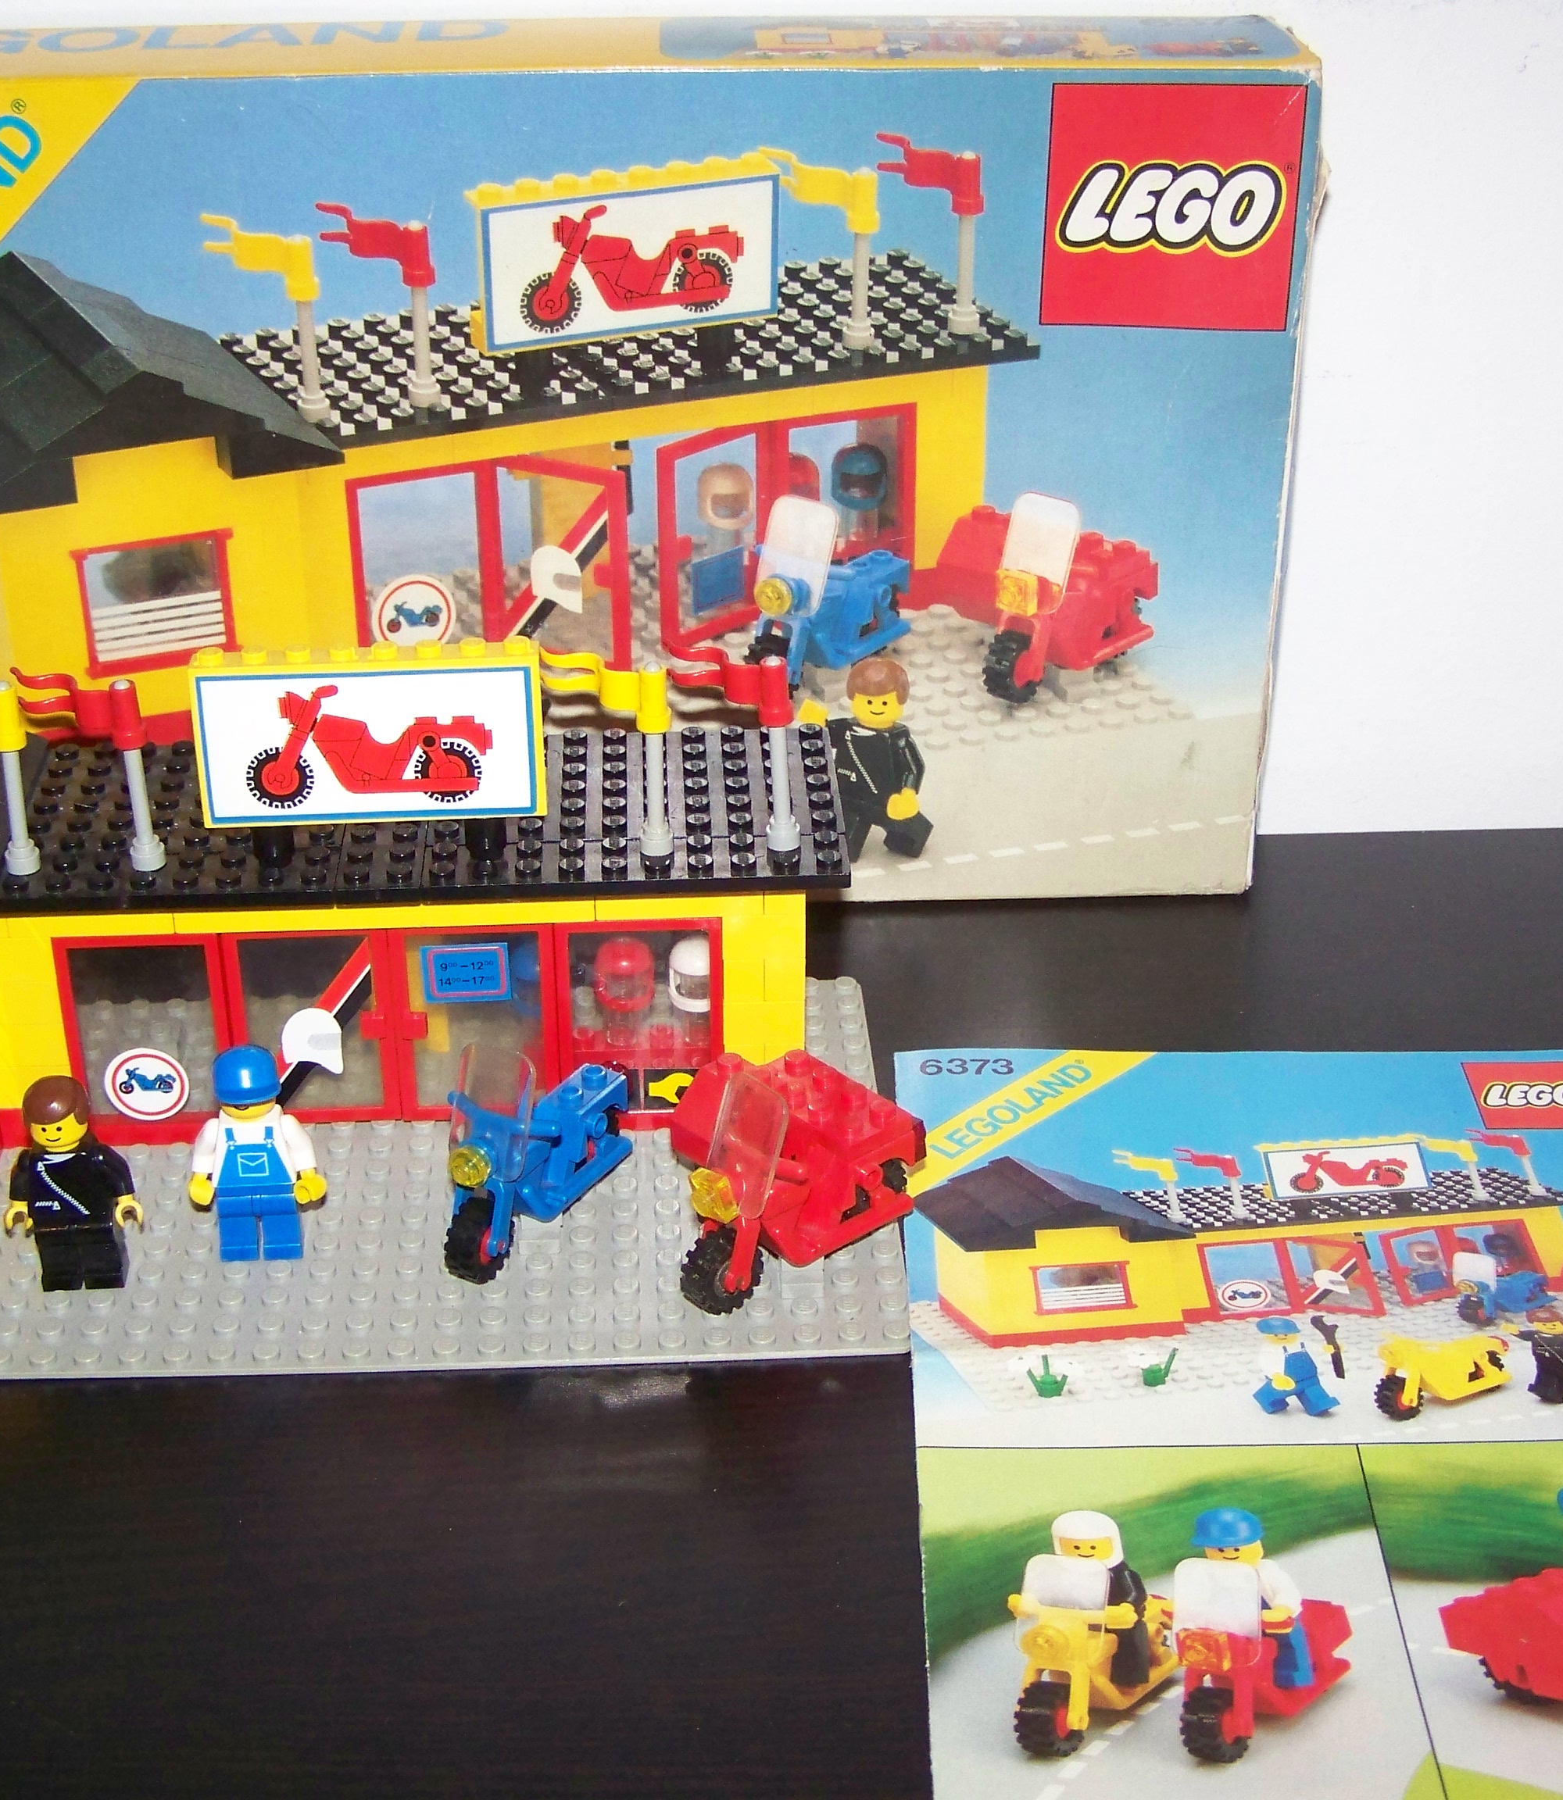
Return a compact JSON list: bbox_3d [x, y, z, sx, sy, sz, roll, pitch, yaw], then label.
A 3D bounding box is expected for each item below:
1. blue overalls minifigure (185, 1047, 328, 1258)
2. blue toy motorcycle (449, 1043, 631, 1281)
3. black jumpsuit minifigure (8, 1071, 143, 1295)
[{"bbox_3d":[-0.097,0.047,0.483,0.025,0.042,0.013,-2,29,-3],"label":"blue overalls minifigure"},{"bbox_3d":[-0.045,0.043,0.492,0.023,0.040,0.053,15,33,26],"label":"blue toy motorcycle"},{"bbox_3d":[-0.127,0.051,0.475,0.025,0.042,0.014,-2,29,-3],"label":"black jumpsuit minifigure"}]

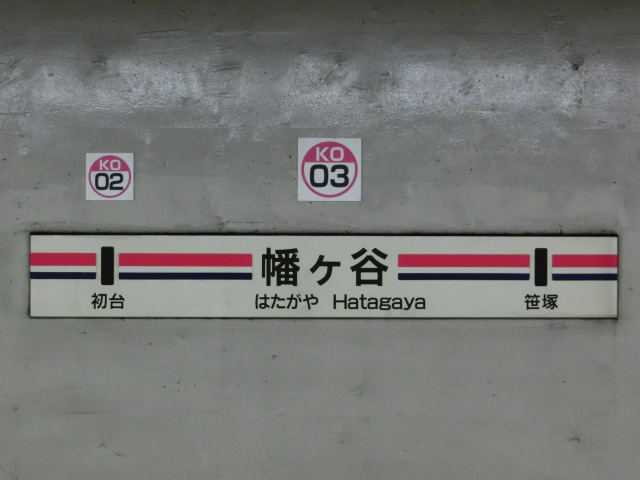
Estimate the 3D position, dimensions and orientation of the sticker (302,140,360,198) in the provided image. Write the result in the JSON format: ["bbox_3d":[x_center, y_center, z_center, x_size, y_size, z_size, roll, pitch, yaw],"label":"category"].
[{"bbox_3d":[0.039,-0.290,5.316,0.238,0.238,0.004,0,0,-2],"label":"sticker"}]

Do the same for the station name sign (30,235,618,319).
[{"bbox_3d":[0.016,0.149,5.301,2.404,0.340,0.030,0,0,-2],"label":"station name sign"}]

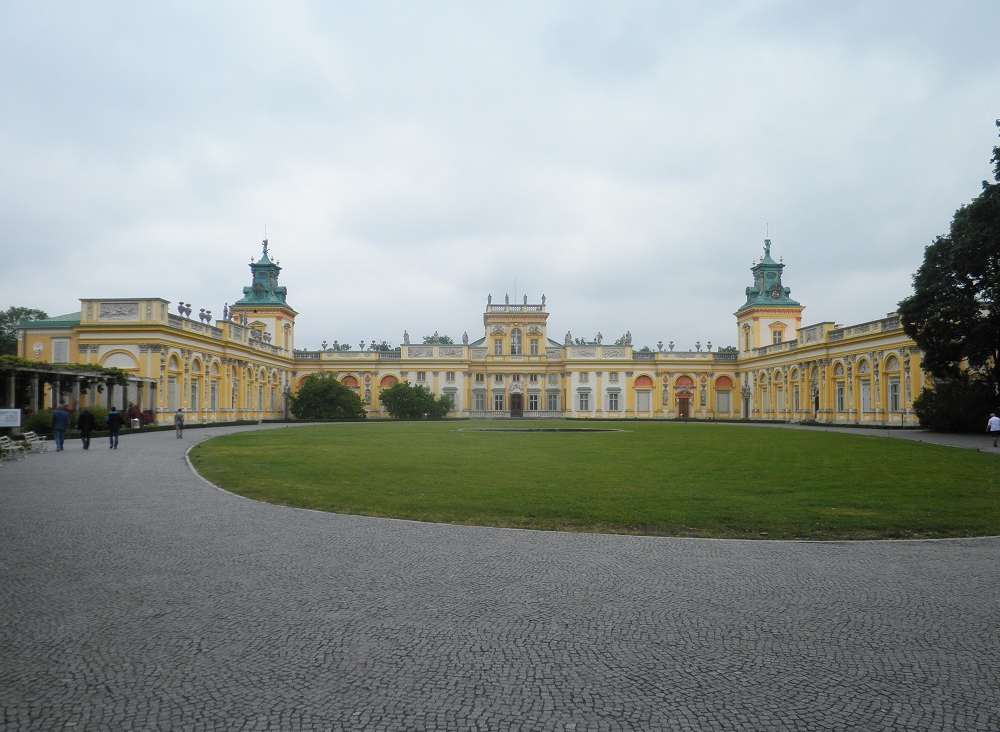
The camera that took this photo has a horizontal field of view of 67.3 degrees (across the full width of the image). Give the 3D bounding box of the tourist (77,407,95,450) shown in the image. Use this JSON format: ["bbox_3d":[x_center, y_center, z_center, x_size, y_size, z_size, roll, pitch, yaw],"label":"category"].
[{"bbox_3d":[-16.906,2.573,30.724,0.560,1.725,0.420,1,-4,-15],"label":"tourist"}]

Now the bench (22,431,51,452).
[{"bbox_3d":[-17.910,2.931,29.025,0.660,0.780,1.680,1,-4,-23],"label":"bench"}]

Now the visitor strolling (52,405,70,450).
[{"bbox_3d":[-16.754,2.367,28.719,0.560,1.787,0.420,1,-4,-15],"label":"visitor strolling"}]

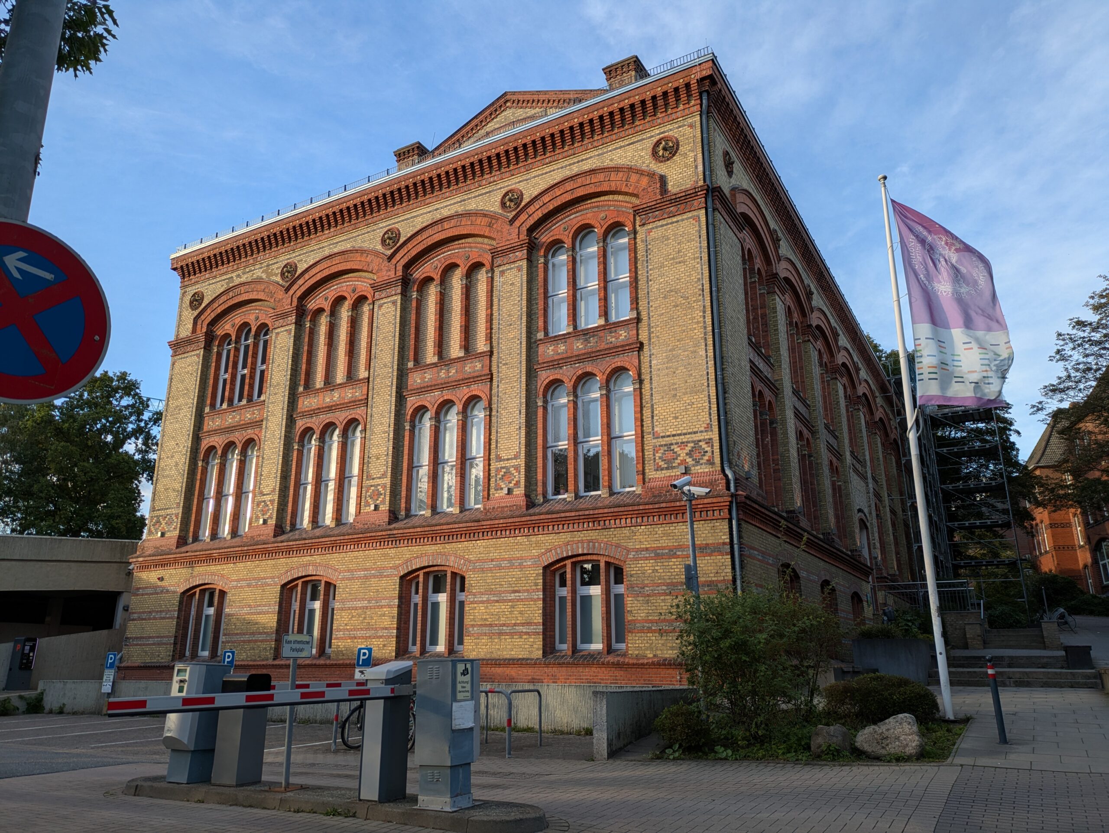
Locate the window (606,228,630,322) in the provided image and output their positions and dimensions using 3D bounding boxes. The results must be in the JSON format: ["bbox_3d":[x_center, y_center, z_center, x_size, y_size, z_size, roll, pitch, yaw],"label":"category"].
[{"bbox_3d":[1.855,-4.080,22.801,0.800,2.920,0.250,-10,-19,28],"label":"window"}]

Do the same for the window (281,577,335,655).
[{"bbox_3d":[-7.140,5.943,23.763,2.270,2.270,0.320,-10,-19,28],"label":"window"}]

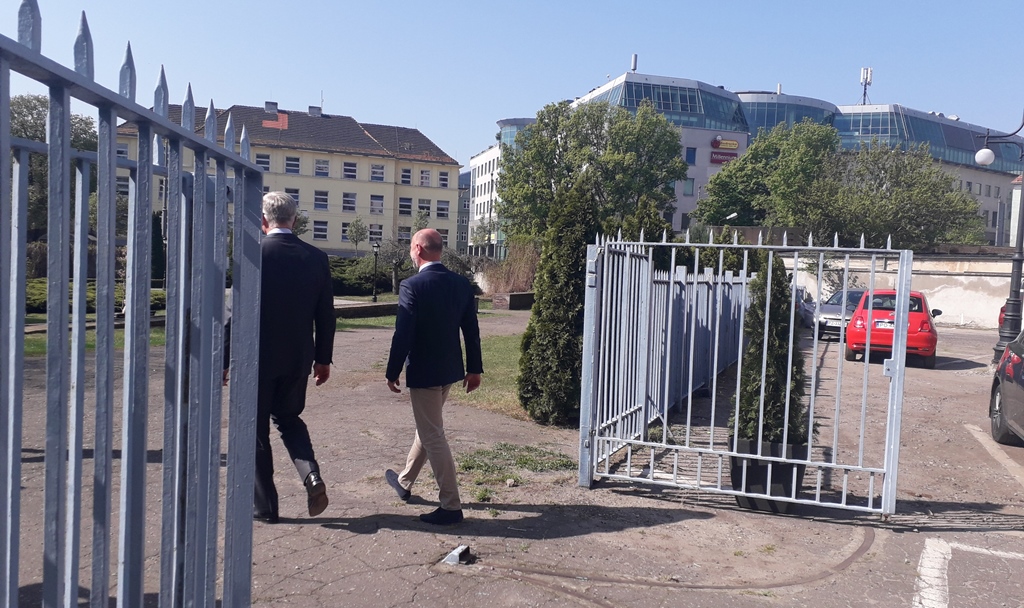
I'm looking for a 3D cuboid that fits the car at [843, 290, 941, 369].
[{"bbox_3d":[8.067,0.448,16.824,1.640,1.490,3.560,3,2,27],"label":"car"}]

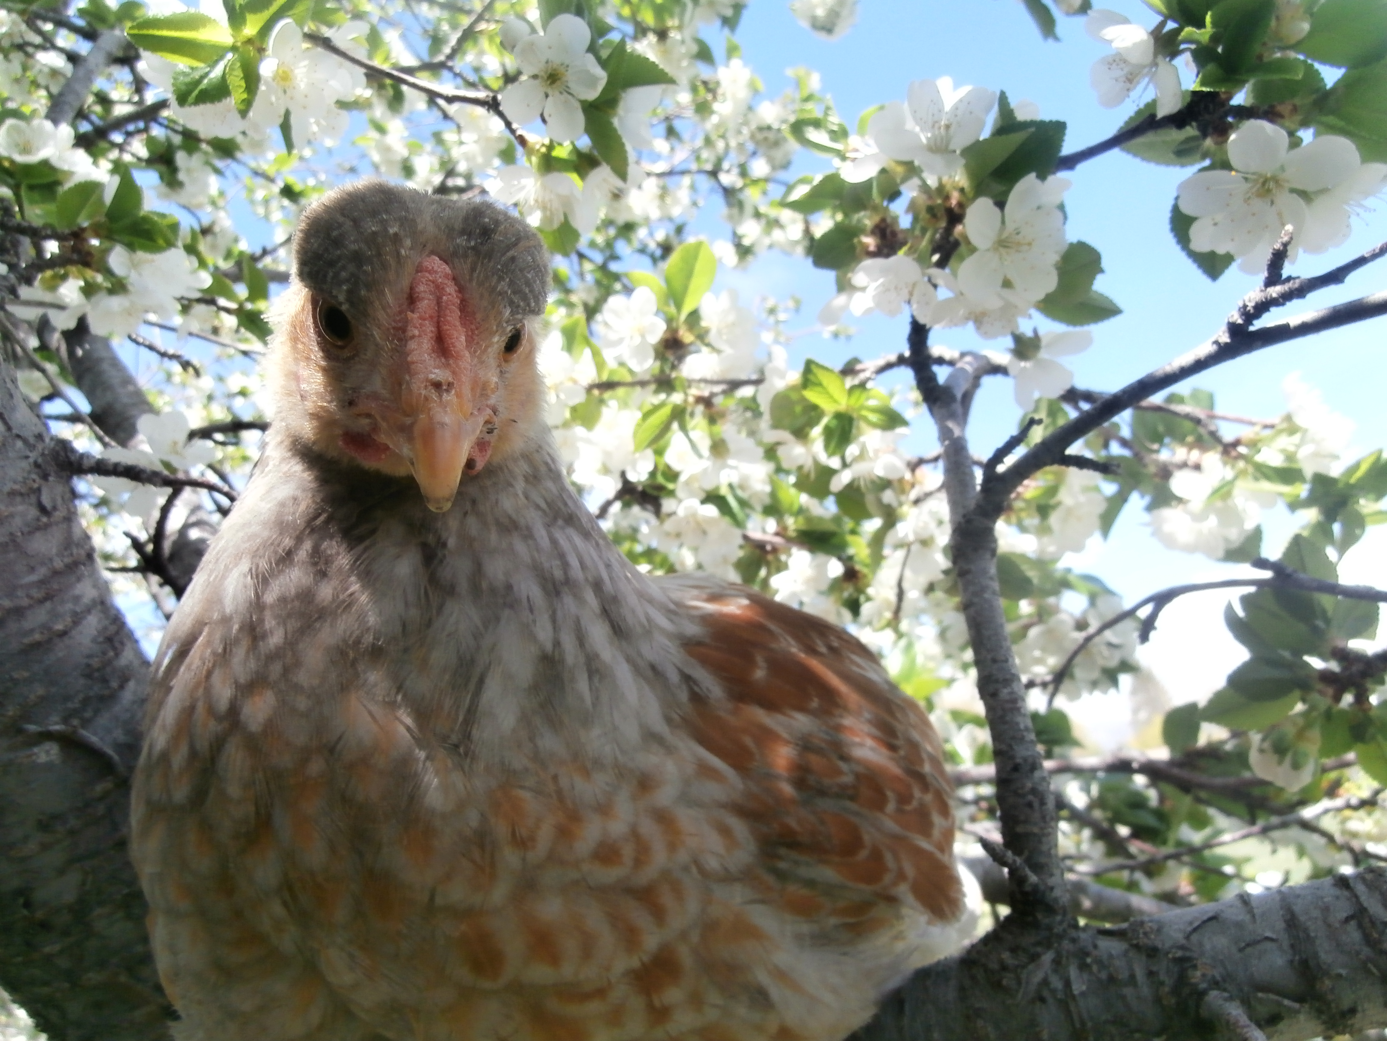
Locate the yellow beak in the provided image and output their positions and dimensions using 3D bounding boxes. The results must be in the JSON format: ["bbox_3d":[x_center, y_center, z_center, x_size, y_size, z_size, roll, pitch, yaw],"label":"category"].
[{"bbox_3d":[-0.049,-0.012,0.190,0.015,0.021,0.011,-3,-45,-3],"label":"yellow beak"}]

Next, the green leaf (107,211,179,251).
[{"bbox_3d":[-0.229,-0.120,0.400,0.028,0.017,0.016,0,-13,0],"label":"green leaf"}]

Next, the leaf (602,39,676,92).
[{"bbox_3d":[-0.016,-0.134,0.285,0.024,0.017,0.007,15,-28,12],"label":"leaf"}]

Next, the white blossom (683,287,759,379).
[{"bbox_3d":[0.012,-0.081,0.420,0.033,0.038,0.020,-5,4,18],"label":"white blossom"}]

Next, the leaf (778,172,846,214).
[{"bbox_3d":[0.046,-0.126,0.370,0.026,0.016,0.014,-3,-13,12],"label":"leaf"}]

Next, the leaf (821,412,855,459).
[{"bbox_3d":[0.072,-0.043,0.480,0.017,0.024,0.014,0,-13,0],"label":"leaf"}]

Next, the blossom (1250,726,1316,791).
[{"bbox_3d":[0.227,0.092,0.370,0.024,0.022,0.018,0,-58,0],"label":"blossom"}]

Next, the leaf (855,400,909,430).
[{"bbox_3d":[0.078,-0.044,0.400,0.024,0.013,0.006,21,-34,15],"label":"leaf"}]

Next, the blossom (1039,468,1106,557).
[{"bbox_3d":[0.177,-0.003,0.452,0.032,0.036,0.018,-3,8,12],"label":"blossom"}]

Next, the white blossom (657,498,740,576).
[{"bbox_3d":[0.003,0.008,0.420,0.036,0.034,0.020,-2,9,6],"label":"white blossom"}]

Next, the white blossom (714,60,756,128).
[{"bbox_3d":[0.027,-0.280,0.632,0.029,0.038,0.018,0,12,0],"label":"white blossom"}]

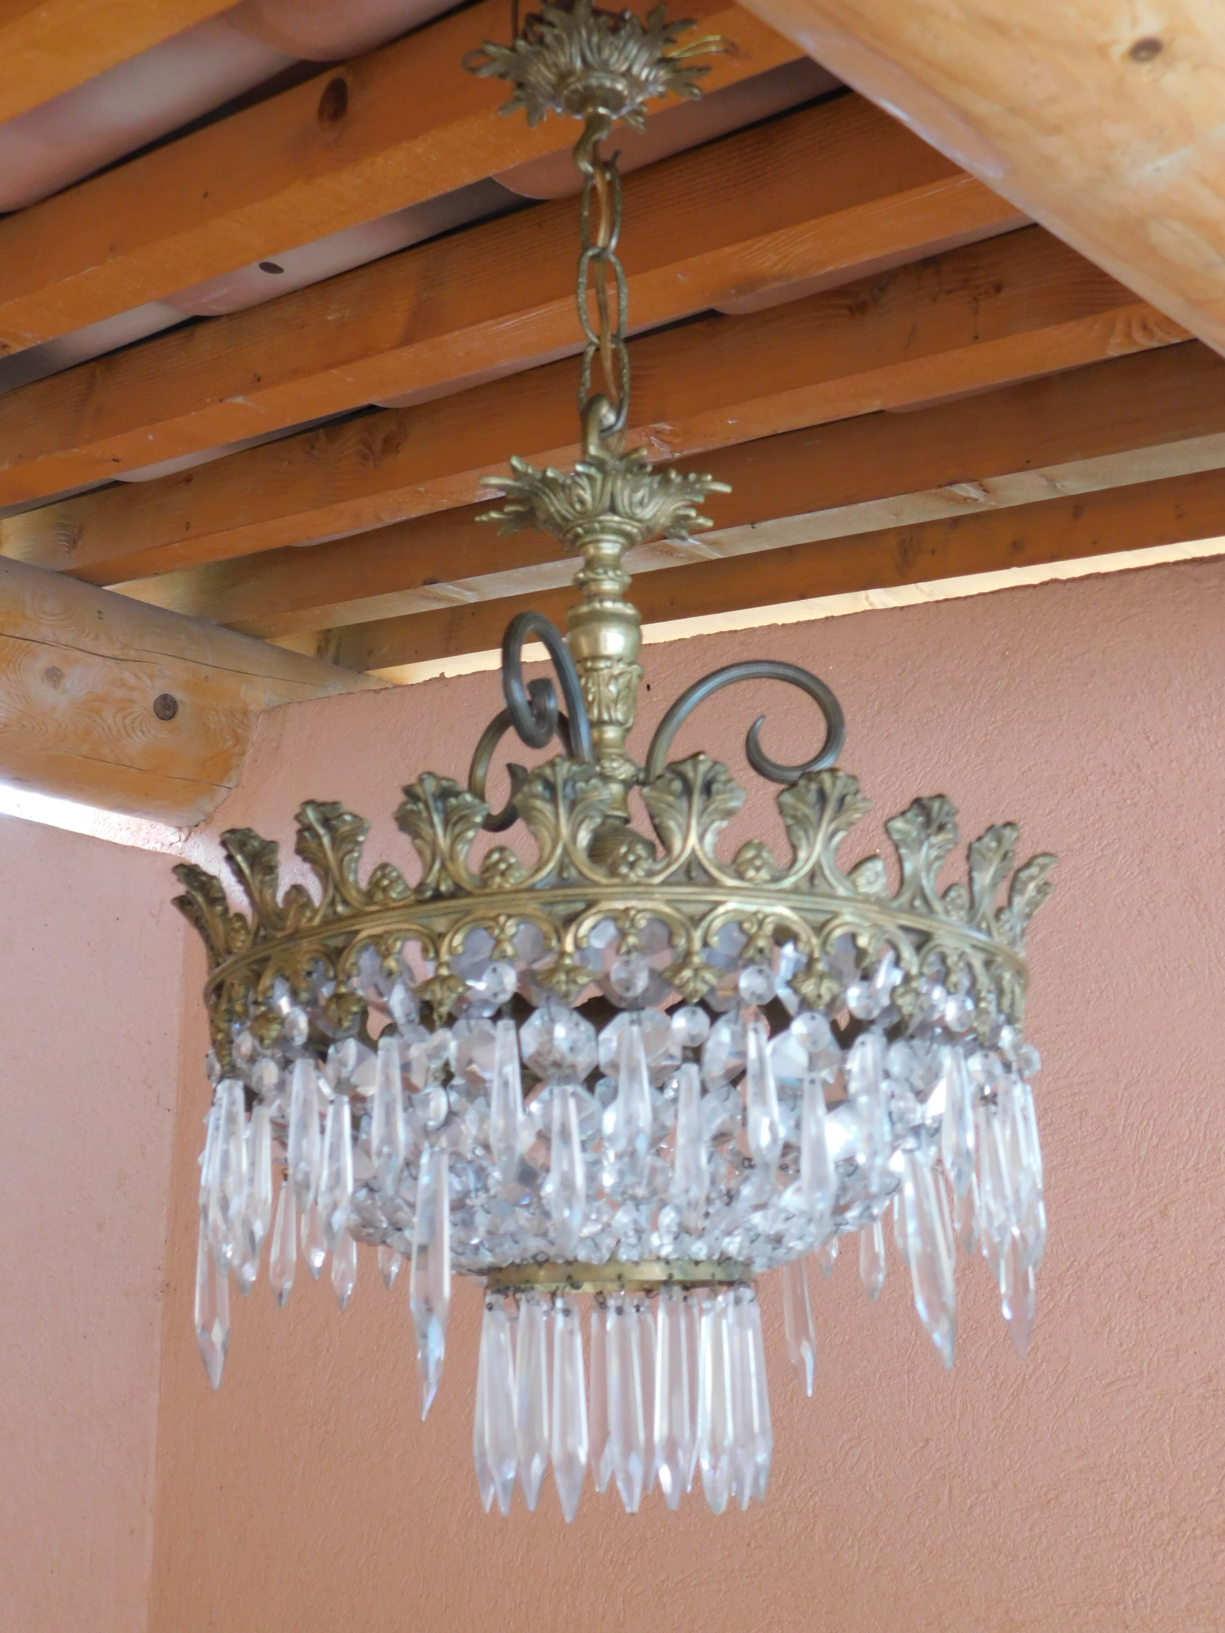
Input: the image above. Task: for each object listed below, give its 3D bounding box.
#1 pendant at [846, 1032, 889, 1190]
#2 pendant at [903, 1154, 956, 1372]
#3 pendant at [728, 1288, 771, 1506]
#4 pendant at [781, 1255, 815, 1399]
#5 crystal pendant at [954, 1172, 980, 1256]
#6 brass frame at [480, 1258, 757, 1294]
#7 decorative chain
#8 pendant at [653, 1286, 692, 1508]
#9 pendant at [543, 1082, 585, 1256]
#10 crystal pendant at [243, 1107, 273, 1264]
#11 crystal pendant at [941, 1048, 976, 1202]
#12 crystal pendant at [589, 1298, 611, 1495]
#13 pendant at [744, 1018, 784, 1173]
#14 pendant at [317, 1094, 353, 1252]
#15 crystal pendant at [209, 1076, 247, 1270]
[{"bbox_3d":[0.100,0.115,0.832,0.015,0.062,0.012,9,-20,-29],"label":"pendant"},{"bbox_3d":[0.123,0.169,0.812,0.017,0.082,0.013,11,-25,-39],"label":"pendant"},{"bbox_3d":[0.058,0.247,0.903,0.013,0.090,0.015,-10,-21,26],"label":"pendant"},{"bbox_3d":[0.099,0.253,1.136,0.017,0.110,0.015,-12,-20,31],"label":"pendant"},{"bbox_3d":[0.178,0.189,1.066,0.011,0.064,0.013,5,-18,-19],"label":"crystal pendant"},{"bbox_3d":[0.004,0.215,0.993,0.123,0.011,0.123,-1,-17,0],"label":"brass frame"},{"bbox_3d":[-0.005,-0.283,1.114,0.028,0.177,0.028,-1,-19,0],"label":"decorative chain"},{"bbox_3d":[0.026,0.248,0.907,0.016,0.091,0.012,5,-18,-19],"label":"pendant"},{"bbox_3d":[-0.017,0.129,0.780,0.016,0.064,0.011,-3,-19,6],"label":"pendant"},{"bbox_3d":[-0.141,0.146,0.848,0.011,0.064,0.015,14,-24,-35],"label":"crystal pendant"},{"bbox_3d":[0.146,0.128,0.896,0.011,0.065,0.013,-15,-22,37],"label":"crystal pendant"},{"bbox_3d":[-0.005,0.278,1.019,0.014,0.091,0.012,2,-18,-10],"label":"crystal pendant"},{"bbox_3d":[0.059,0.110,0.841,0.013,0.061,0.011,4,-18,-17],"label":"pendant"},{"bbox_3d":[-0.113,0.145,0.865,0.014,0.064,0.012,-14,-22,37],"label":"pendant"},{"bbox_3d":[-0.162,0.150,0.892,0.012,0.076,0.015,9,-20,-30],"label":"crystal pendant"}]

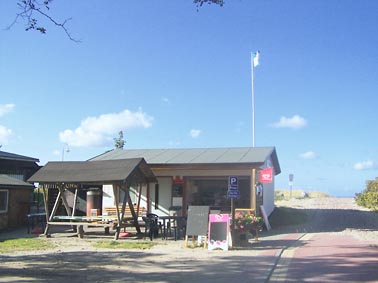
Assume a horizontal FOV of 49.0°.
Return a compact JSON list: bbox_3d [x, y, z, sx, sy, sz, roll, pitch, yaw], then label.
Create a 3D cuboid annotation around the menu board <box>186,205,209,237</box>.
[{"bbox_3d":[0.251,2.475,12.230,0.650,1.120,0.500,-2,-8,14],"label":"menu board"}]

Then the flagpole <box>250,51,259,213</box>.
[{"bbox_3d":[4.706,-0.656,30.352,0.150,12.350,0.150,0,-8,0],"label":"flagpole"}]

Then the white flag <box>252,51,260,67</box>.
[{"bbox_3d":[5.060,-6.162,31.085,0.550,1.200,0.250,-1,-8,10],"label":"white flag"}]

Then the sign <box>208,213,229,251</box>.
[{"bbox_3d":[0.851,2.555,11.766,0.570,1.080,0.600,-2,-8,14],"label":"sign"}]

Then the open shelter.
[{"bbox_3d":[-3.683,2.218,16.249,4.300,2.930,2.600,-3,-8,20],"label":"open shelter"}]

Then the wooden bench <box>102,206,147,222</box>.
[{"bbox_3d":[-3.602,4.142,23.156,2.200,0.880,0.650,-2,-8,16],"label":"wooden bench"}]

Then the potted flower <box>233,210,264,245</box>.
[{"bbox_3d":[1.916,2.766,13.352,1.000,1.080,0.850,-2,-8,12],"label":"potted flower"}]

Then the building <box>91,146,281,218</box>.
[{"bbox_3d":[-0.154,2.667,25.572,10.500,4.500,8.200,-2,-8,15],"label":"building"}]

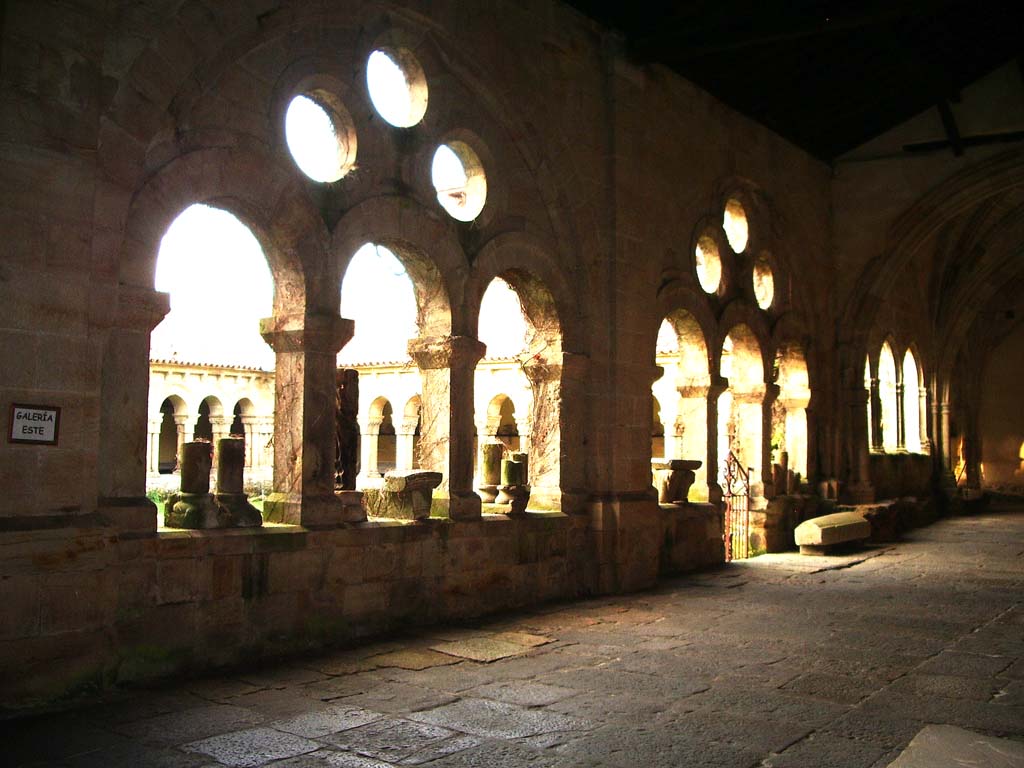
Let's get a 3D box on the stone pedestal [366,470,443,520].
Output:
[{"bbox_3d":[-1.034,1.056,9.834,0.500,0.460,0.520,-3,-5,37],"label":"stone pedestal"}]

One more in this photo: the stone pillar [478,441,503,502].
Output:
[{"bbox_3d":[-0.212,0.940,10.950,0.300,0.635,0.300,0,-4,0],"label":"stone pillar"}]

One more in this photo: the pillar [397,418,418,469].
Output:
[{"bbox_3d":[-3.361,2.026,33.300,0.450,1.800,0.450,-2,-5,31],"label":"pillar"}]

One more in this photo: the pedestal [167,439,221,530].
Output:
[{"bbox_3d":[-2.447,0.785,7.919,0.310,0.640,0.310,-3,-5,37],"label":"pedestal"}]

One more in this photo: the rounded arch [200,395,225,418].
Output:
[{"bbox_3d":[-9.549,0.710,32.354,0.600,0.720,0.900,-3,-5,36],"label":"rounded arch"}]

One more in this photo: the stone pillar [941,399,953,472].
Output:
[{"bbox_3d":[9.736,1.154,23.200,0.250,1.570,0.250,-3,-5,36],"label":"stone pillar"}]

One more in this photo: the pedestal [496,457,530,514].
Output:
[{"bbox_3d":[0.018,1.065,11.071,0.290,0.620,0.290,-3,-5,37],"label":"pedestal"}]

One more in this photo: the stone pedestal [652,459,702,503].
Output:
[{"bbox_3d":[2.181,1.314,13.953,0.450,0.600,0.800,-3,-5,37],"label":"stone pedestal"}]

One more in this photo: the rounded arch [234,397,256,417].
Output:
[{"bbox_3d":[-8.788,0.732,33.384,0.600,0.700,0.900,-3,-5,36],"label":"rounded arch"}]

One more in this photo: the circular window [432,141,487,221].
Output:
[{"bbox_3d":[-0.659,-1.989,10.269,0.400,0.800,0.820,-3,-5,37],"label":"circular window"}]

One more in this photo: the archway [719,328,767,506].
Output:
[{"bbox_3d":[3.185,0.417,15.218,0.440,2.580,1.620,-3,-5,37],"label":"archway"}]

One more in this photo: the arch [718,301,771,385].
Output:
[{"bbox_3d":[3.191,-0.631,15.293,0.420,1.220,1.820,-3,-5,37],"label":"arch"}]

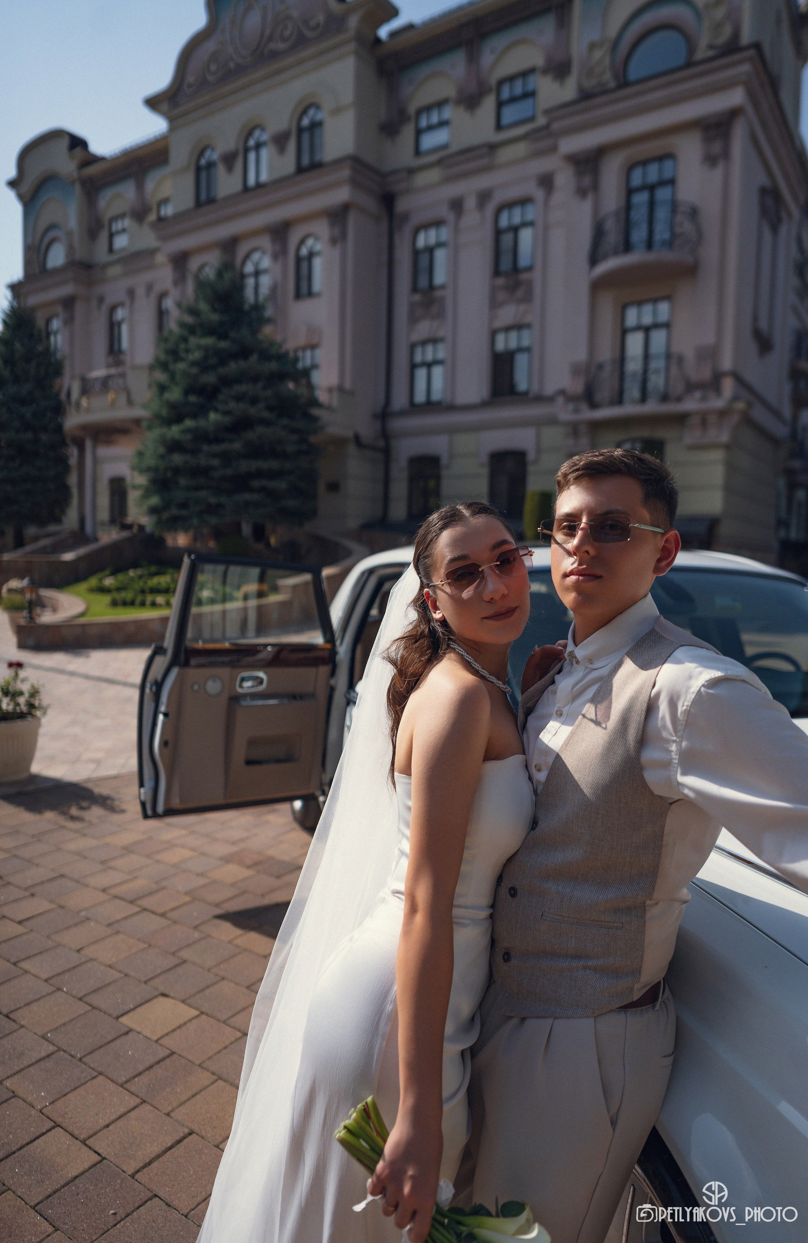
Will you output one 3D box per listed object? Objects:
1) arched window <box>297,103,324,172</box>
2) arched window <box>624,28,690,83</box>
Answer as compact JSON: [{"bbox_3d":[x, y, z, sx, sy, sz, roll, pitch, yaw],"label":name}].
[{"bbox_3d":[-2.852,-14.771,25.337,1.058,1.936,0.200,3,4,34],"label":"arched window"},{"bbox_3d":[6.203,-13.890,20.302,1.680,1.220,0.220,3,4,34],"label":"arched window"}]

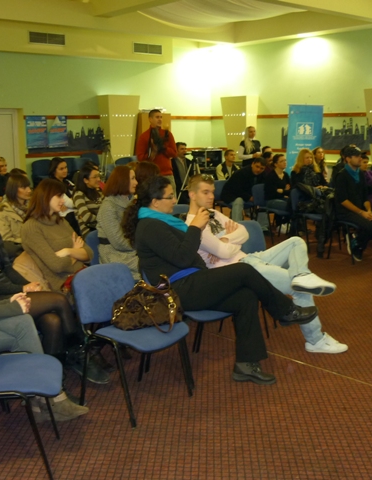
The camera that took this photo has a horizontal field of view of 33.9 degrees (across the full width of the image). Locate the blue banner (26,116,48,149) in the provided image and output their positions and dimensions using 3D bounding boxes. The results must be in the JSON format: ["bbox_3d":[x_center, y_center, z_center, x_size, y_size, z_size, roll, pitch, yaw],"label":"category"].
[{"bbox_3d":[-3.505,-2.537,14.400,0.030,0.760,0.530,9,14,44],"label":"blue banner"}]

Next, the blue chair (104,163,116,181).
[{"bbox_3d":[-1.567,-1.212,13.201,0.530,0.820,0.560,-11,15,-44],"label":"blue chair"}]

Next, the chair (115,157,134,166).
[{"bbox_3d":[-1.371,-1.451,14.300,0.540,0.900,0.570,-8,12,-33],"label":"chair"}]

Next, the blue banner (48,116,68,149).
[{"bbox_3d":[-3.367,-2.854,16.200,0.594,0.841,0.020,-9,14,-39],"label":"blue banner"}]

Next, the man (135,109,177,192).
[{"bbox_3d":[-0.322,-0.756,7.895,0.560,1.840,0.420,-8,13,-33],"label":"man"}]

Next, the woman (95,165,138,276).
[{"bbox_3d":[-0.319,0.086,4.797,0.820,1.320,0.500,3,11,17],"label":"woman"}]

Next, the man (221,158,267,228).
[{"bbox_3d":[0.831,-0.581,8.691,0.620,1.180,0.850,-7,12,-29],"label":"man"}]

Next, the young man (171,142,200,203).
[{"bbox_3d":[-0.030,-0.940,10.201,0.560,1.350,0.820,-9,13,-38],"label":"young man"}]

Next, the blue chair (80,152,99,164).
[{"bbox_3d":[-2.168,-1.628,14.444,0.530,0.820,0.550,-9,13,-37],"label":"blue chair"}]

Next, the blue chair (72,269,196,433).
[{"bbox_3d":[-0.279,0.556,3.549,0.530,0.800,0.520,8,14,39],"label":"blue chair"}]

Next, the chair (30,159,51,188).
[{"bbox_3d":[-2.950,-1.208,12.900,0.550,0.950,0.580,-8,13,-37],"label":"chair"}]

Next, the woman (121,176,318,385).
[{"bbox_3d":[0.223,0.238,3.912,1.200,1.280,0.580,3,11,18],"label":"woman"}]

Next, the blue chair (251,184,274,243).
[{"bbox_3d":[1.246,-0.391,8.436,0.530,0.820,0.540,-7,12,-29],"label":"blue chair"}]

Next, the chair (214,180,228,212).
[{"bbox_3d":[0.804,-0.435,9.000,0.530,0.830,0.570,-10,14,-43],"label":"chair"}]

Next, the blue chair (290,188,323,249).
[{"bbox_3d":[1.693,-0.262,7.906,0.530,0.820,0.560,-7,12,-31],"label":"blue chair"}]

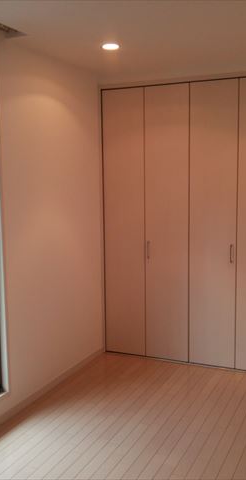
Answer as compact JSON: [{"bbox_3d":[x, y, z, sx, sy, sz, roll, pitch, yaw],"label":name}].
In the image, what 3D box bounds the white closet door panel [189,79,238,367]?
[{"bbox_3d":[0.732,-0.105,4.462,0.389,2.300,0.040,2,7,23],"label":"white closet door panel"}]

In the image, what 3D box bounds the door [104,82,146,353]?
[{"bbox_3d":[0.016,-0.132,4.763,0.389,2.300,0.040,2,7,23],"label":"door"}]

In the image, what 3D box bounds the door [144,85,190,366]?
[{"bbox_3d":[0.373,-0.119,4.613,0.389,2.300,0.040,2,7,23],"label":"door"}]

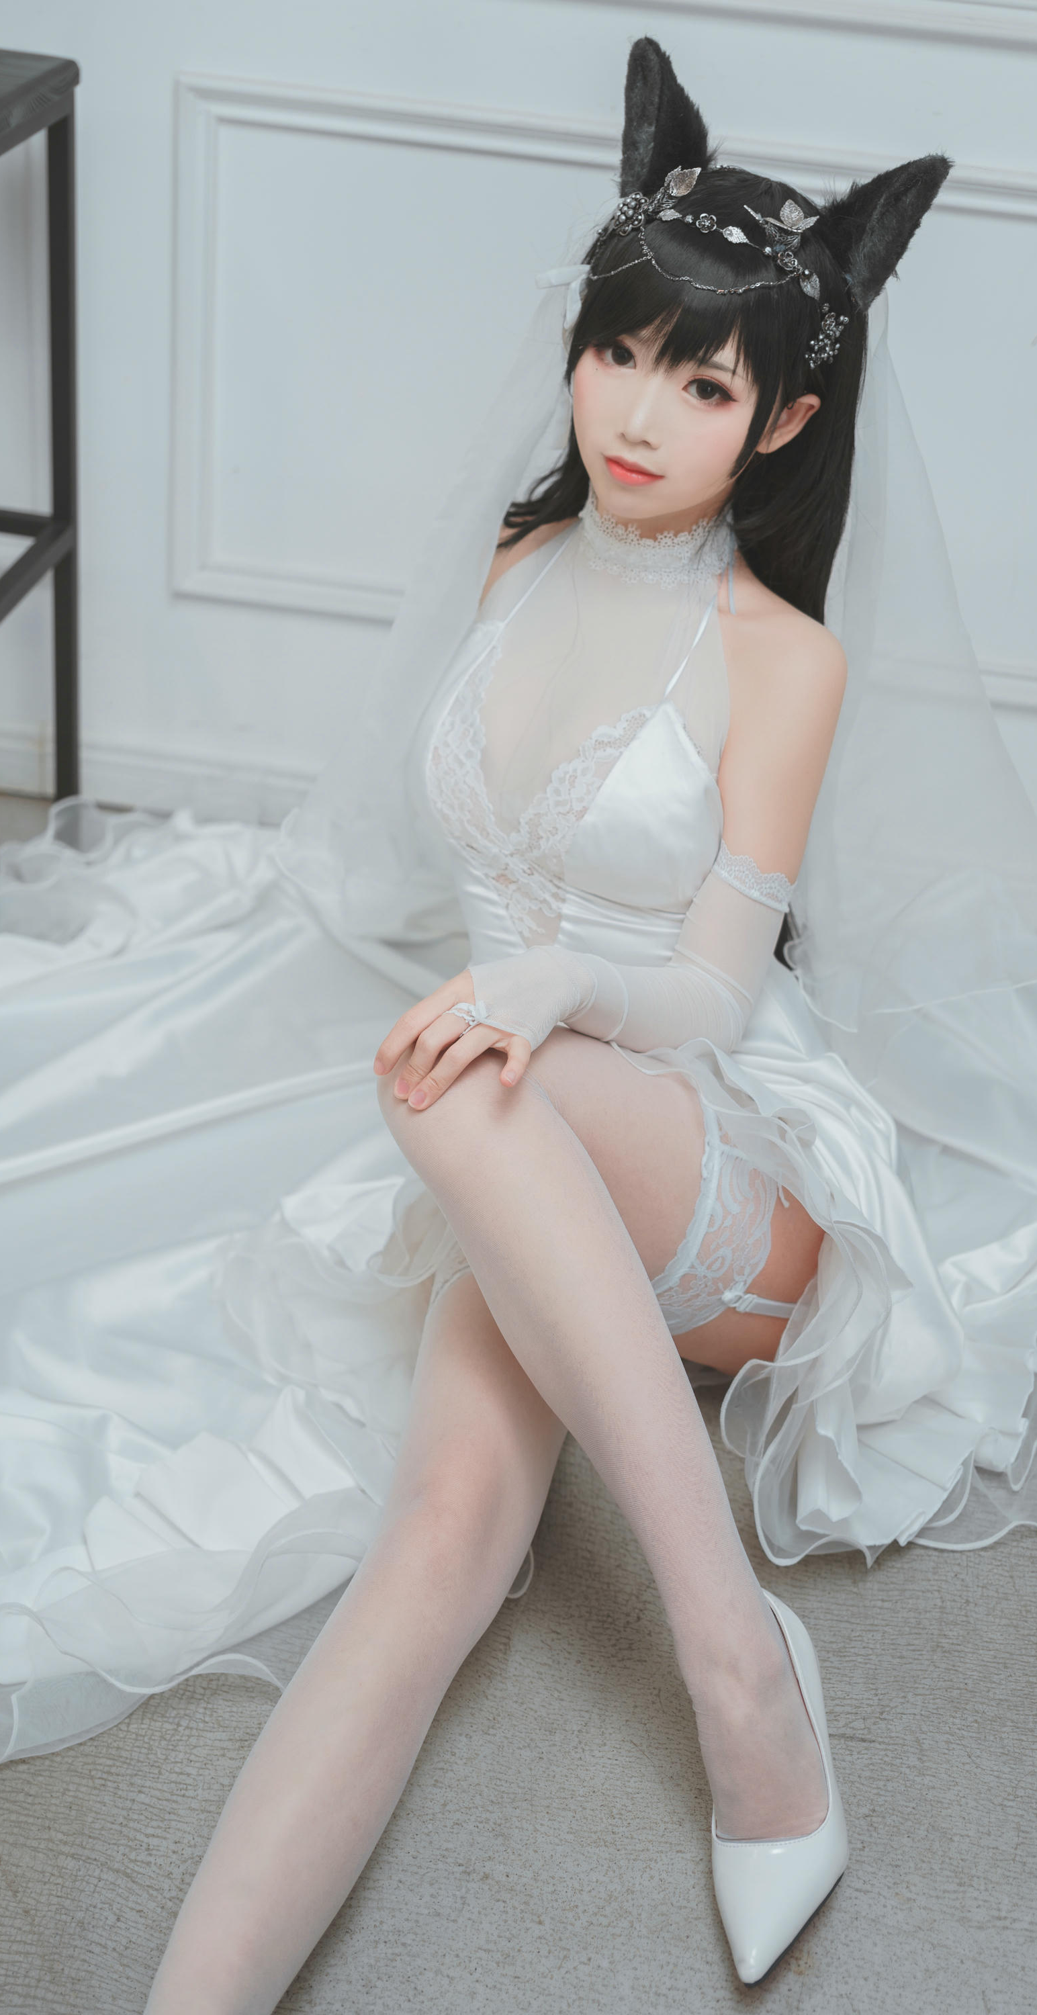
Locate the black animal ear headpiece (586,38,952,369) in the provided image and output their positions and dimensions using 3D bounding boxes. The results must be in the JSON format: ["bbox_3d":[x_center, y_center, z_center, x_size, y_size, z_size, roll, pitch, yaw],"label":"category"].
[{"bbox_3d":[0.145,-0.509,1.811,0.220,0.155,0.120,24,32,13],"label":"black animal ear headpiece"}]

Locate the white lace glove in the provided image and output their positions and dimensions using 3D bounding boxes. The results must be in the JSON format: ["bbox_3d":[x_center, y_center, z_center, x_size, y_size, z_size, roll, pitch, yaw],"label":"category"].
[{"bbox_3d":[0.077,-0.023,1.699,0.290,0.125,0.120,-21,39,-36],"label":"white lace glove"}]

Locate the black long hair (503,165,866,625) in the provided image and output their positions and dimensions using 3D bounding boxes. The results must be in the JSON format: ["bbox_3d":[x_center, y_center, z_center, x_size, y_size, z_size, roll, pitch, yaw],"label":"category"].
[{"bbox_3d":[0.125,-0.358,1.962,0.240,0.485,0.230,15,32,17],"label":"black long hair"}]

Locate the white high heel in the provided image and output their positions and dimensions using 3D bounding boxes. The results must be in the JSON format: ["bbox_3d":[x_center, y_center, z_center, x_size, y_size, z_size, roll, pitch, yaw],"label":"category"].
[{"bbox_3d":[0.161,0.475,1.736,0.083,0.120,0.225,6,30,3],"label":"white high heel"}]

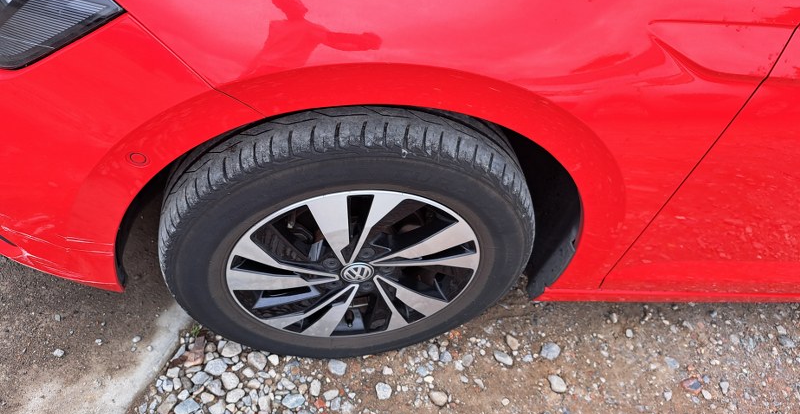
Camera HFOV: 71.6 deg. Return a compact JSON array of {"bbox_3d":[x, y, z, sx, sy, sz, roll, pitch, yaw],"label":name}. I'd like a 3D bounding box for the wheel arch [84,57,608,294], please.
[{"bbox_3d":[-0.050,-0.028,0.800,0.840,0.460,0.130,1,49,-9],"label":"wheel arch"}]

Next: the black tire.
[{"bbox_3d":[-0.082,0.056,0.964,0.620,0.617,0.195,-1,49,-11],"label":"black tire"}]

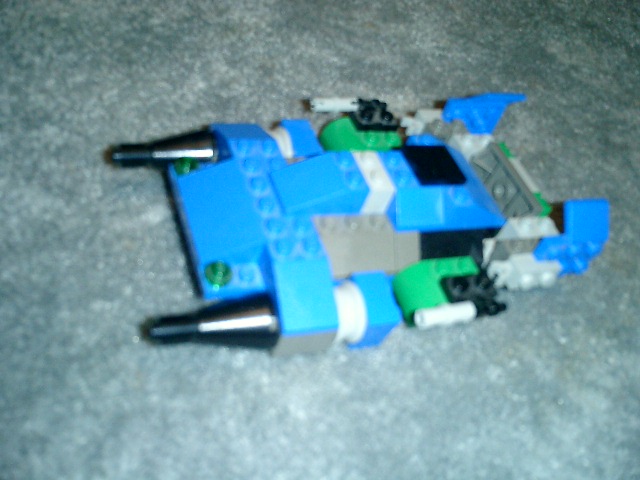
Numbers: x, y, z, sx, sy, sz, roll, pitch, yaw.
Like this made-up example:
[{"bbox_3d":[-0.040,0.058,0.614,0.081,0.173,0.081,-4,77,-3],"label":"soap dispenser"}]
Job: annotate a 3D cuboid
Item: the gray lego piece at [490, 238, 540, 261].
[{"bbox_3d":[0.061,0.005,0.207,0.016,0.010,0.008,-3,52,-26],"label":"gray lego piece"}]

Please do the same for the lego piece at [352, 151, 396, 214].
[{"bbox_3d":[0.015,-0.018,0.197,0.008,0.011,0.016,-4,52,-26],"label":"lego piece"}]

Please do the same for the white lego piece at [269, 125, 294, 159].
[{"bbox_3d":[-0.016,-0.029,0.222,0.010,0.016,0.016,-4,52,-26],"label":"white lego piece"}]

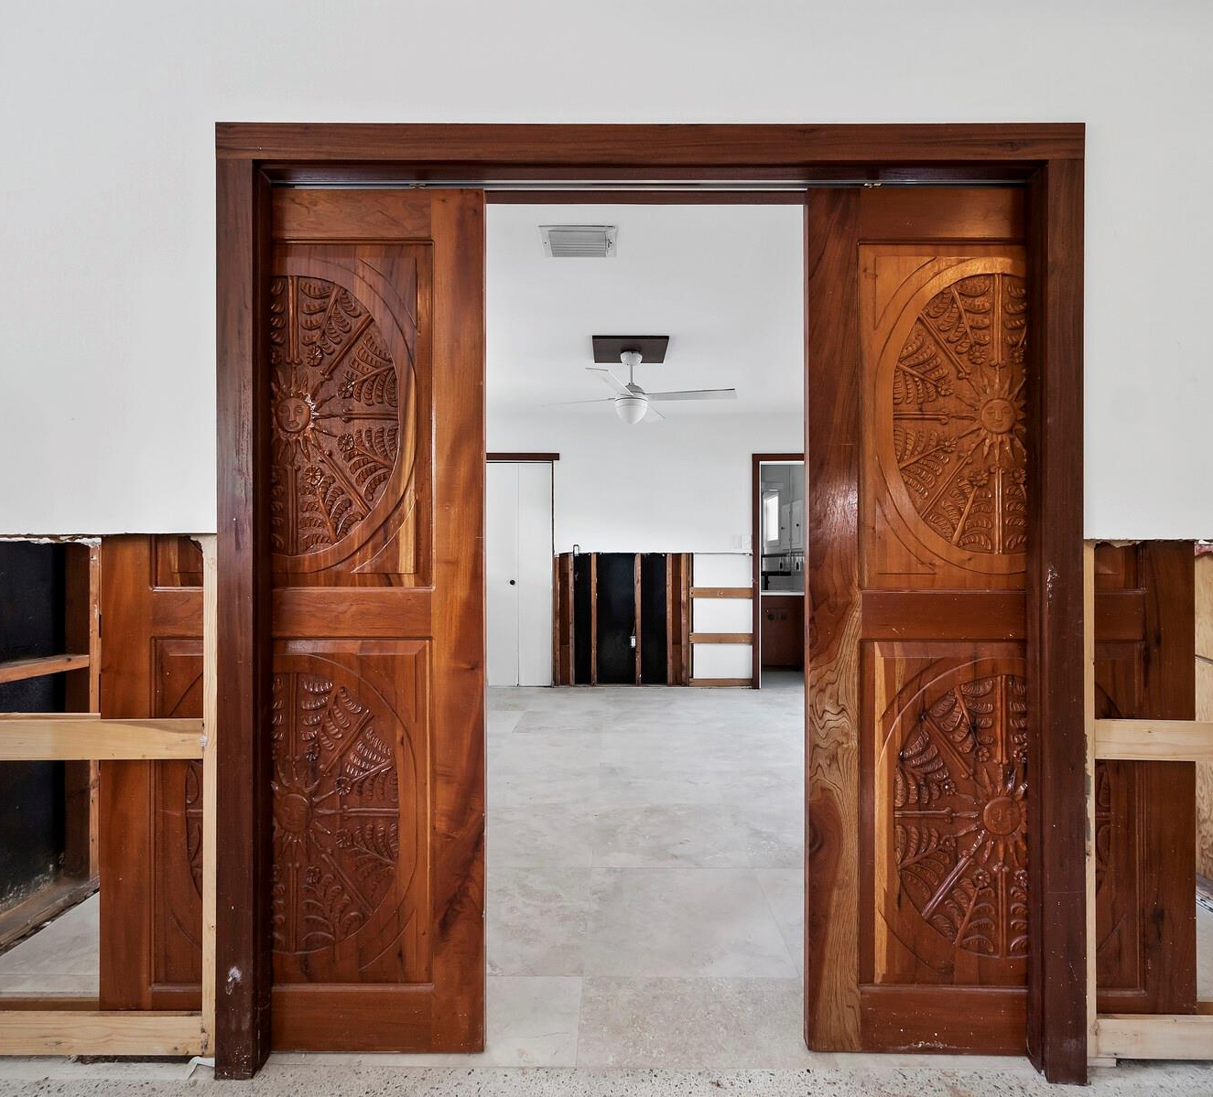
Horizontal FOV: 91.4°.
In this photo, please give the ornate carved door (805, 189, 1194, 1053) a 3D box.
[{"bbox_3d":[0.936,0.170,1.420,0.914,2.044,0.045,0,0,0],"label":"ornate carved door"}]

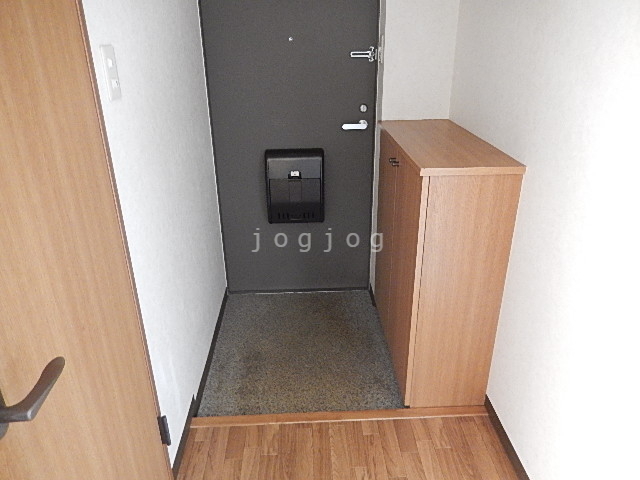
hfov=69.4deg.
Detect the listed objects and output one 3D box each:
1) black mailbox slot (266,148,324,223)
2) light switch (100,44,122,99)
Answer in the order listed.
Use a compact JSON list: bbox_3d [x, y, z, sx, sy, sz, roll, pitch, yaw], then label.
[{"bbox_3d":[-0.126,-0.280,2.427,0.293,0.375,0.090,-1,24,-2],"label":"black mailbox slot"},{"bbox_3d":[-0.503,-0.405,1.120,0.009,0.120,0.069,-1,24,-2],"label":"light switch"}]

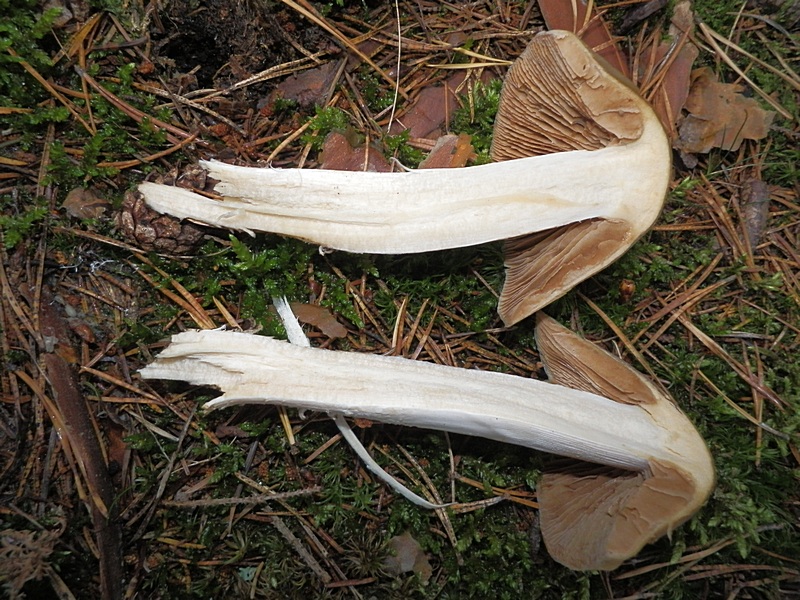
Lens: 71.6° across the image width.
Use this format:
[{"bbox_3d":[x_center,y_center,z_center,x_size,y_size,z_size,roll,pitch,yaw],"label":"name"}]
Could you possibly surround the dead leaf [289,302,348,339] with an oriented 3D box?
[{"bbox_3d":[-0.033,0.007,0.225,0.027,0.006,0.009,32,77,8],"label":"dead leaf"}]

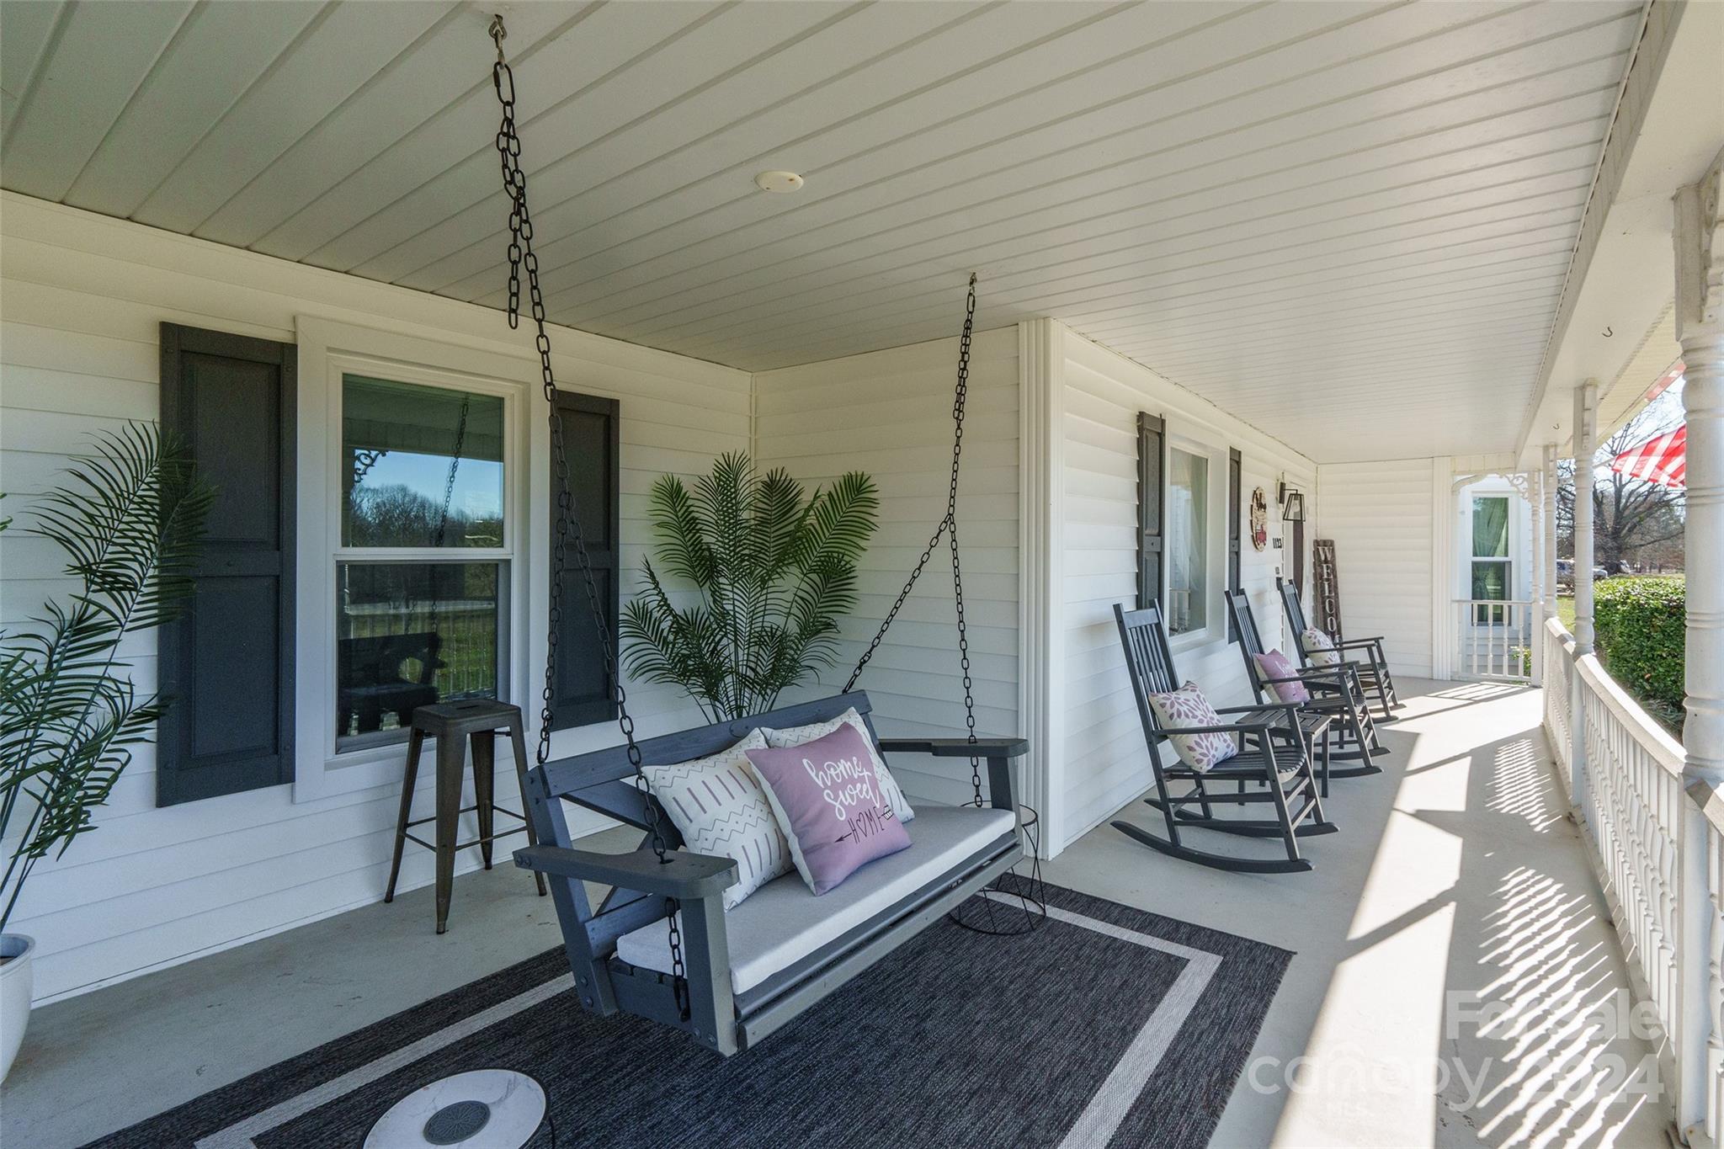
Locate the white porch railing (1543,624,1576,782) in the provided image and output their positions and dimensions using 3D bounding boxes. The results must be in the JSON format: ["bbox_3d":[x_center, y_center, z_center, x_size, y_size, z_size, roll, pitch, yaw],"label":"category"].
[{"bbox_3d":[4.706,0.796,5.140,0.090,0.820,2.650,1,1,39],"label":"white porch railing"}]

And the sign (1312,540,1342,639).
[{"bbox_3d":[5.320,0.375,8.700,0.220,1.520,0.035,0,-6,12],"label":"sign"}]

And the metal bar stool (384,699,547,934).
[{"bbox_3d":[-1.589,0.925,3.080,0.430,0.765,0.420,1,1,39],"label":"metal bar stool"}]

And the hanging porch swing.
[{"bbox_3d":[-0.169,-0.055,2.266,0.720,2.120,1.780,1,1,38],"label":"hanging porch swing"}]

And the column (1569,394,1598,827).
[{"bbox_3d":[3.848,0.123,4.080,0.100,2.300,0.100,1,1,39],"label":"column"}]

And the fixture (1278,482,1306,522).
[{"bbox_3d":[4.150,-0.700,7.380,0.220,0.390,0.180,1,1,39],"label":"fixture"}]

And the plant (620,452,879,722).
[{"bbox_3d":[-0.560,0.345,3.830,1.120,1.860,1.170,1,1,39],"label":"plant"}]

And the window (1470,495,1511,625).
[{"bbox_3d":[7.586,-0.179,9.250,0.520,1.570,0.100,0,1,-5],"label":"window"}]

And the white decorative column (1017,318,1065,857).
[{"bbox_3d":[0.837,0.058,3.570,0.160,2.460,0.160,1,1,39],"label":"white decorative column"}]

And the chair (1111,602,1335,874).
[{"bbox_3d":[1.780,0.713,3.740,0.870,1.140,0.660,1,1,34],"label":"chair"}]

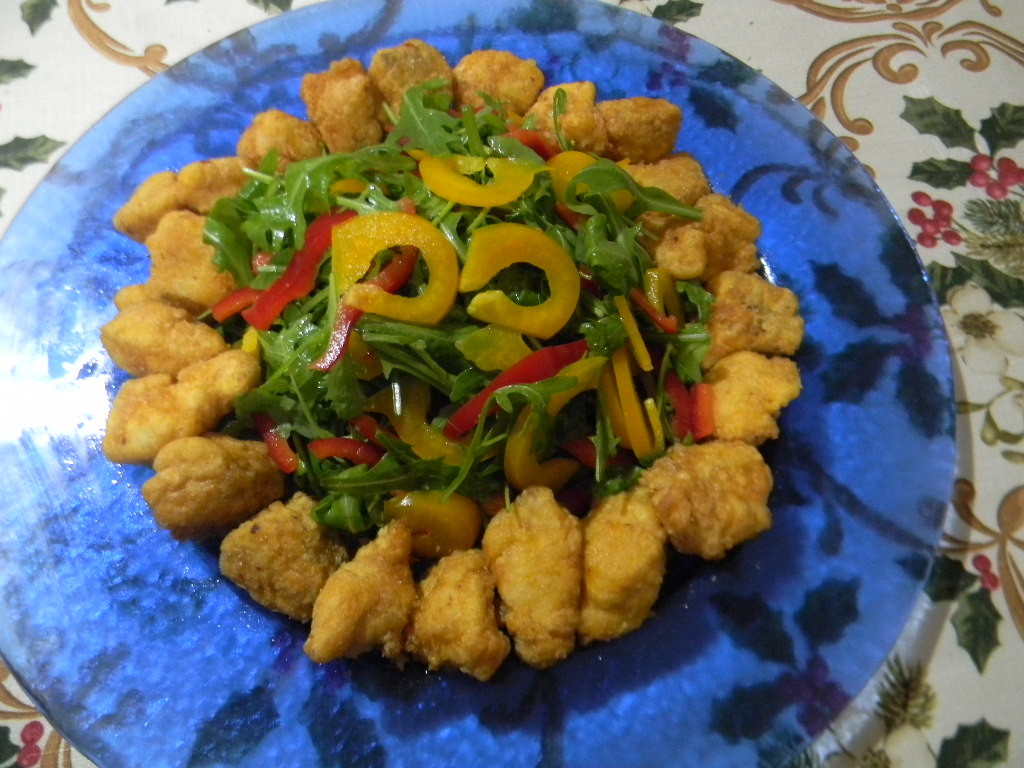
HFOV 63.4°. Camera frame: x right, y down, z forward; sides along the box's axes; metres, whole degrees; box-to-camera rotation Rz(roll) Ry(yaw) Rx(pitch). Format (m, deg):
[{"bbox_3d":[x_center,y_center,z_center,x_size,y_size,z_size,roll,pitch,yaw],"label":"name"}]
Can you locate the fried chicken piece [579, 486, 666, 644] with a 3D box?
[{"bbox_3d":[0.035,0.059,0.272,0.028,0.028,0.053,13,64,6],"label":"fried chicken piece"}]

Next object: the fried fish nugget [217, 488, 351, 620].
[{"bbox_3d":[-0.076,0.058,0.279,0.039,0.029,0.036,37,69,16],"label":"fried fish nugget"}]

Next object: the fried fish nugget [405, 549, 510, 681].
[{"bbox_3d":[-0.017,0.076,0.271,0.032,0.025,0.040,4,63,1],"label":"fried fish nugget"}]

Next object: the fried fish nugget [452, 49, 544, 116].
[{"bbox_3d":[-0.006,-0.130,0.365,0.040,0.027,0.032,1,64,0],"label":"fried fish nugget"}]

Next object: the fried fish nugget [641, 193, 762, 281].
[{"bbox_3d":[0.077,-0.058,0.330,0.043,0.028,0.031,-13,65,-7],"label":"fried fish nugget"}]

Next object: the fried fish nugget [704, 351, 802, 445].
[{"bbox_3d":[0.089,0.005,0.308,0.035,0.027,0.034,0,63,-1],"label":"fried fish nugget"}]

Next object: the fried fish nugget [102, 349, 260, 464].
[{"bbox_3d":[-0.123,0.009,0.309,0.057,0.026,0.030,-32,69,-16],"label":"fried fish nugget"}]

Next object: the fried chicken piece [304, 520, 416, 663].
[{"bbox_3d":[-0.047,0.071,0.273,0.030,0.025,0.048,20,65,9],"label":"fried chicken piece"}]

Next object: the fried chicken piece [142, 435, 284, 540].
[{"bbox_3d":[-0.104,0.035,0.290,0.045,0.026,0.033,-17,65,-9],"label":"fried chicken piece"}]

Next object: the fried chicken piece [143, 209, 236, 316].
[{"bbox_3d":[-0.124,-0.048,0.324,0.032,0.026,0.038,7,64,3],"label":"fried chicken piece"}]

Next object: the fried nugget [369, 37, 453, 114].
[{"bbox_3d":[-0.045,-0.138,0.378,0.036,0.028,0.035,-9,64,-5],"label":"fried nugget"}]

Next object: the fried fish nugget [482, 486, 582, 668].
[{"bbox_3d":[0.007,0.062,0.270,0.032,0.029,0.057,-2,64,-1],"label":"fried fish nugget"}]

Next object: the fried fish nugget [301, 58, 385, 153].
[{"bbox_3d":[-0.076,-0.126,0.375,0.035,0.030,0.038,-11,65,-7],"label":"fried fish nugget"}]

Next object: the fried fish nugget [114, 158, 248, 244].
[{"bbox_3d":[-0.135,-0.075,0.340,0.056,0.022,0.020,-23,66,-11],"label":"fried fish nugget"}]

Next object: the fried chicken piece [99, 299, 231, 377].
[{"bbox_3d":[-0.133,-0.017,0.316,0.044,0.025,0.026,13,64,6],"label":"fried chicken piece"}]

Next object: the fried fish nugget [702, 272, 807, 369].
[{"bbox_3d":[0.091,-0.025,0.314,0.036,0.027,0.033,-4,64,-2],"label":"fried fish nugget"}]

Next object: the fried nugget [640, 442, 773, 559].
[{"bbox_3d":[0.069,0.039,0.290,0.042,0.031,0.039,-14,64,-7],"label":"fried nugget"}]

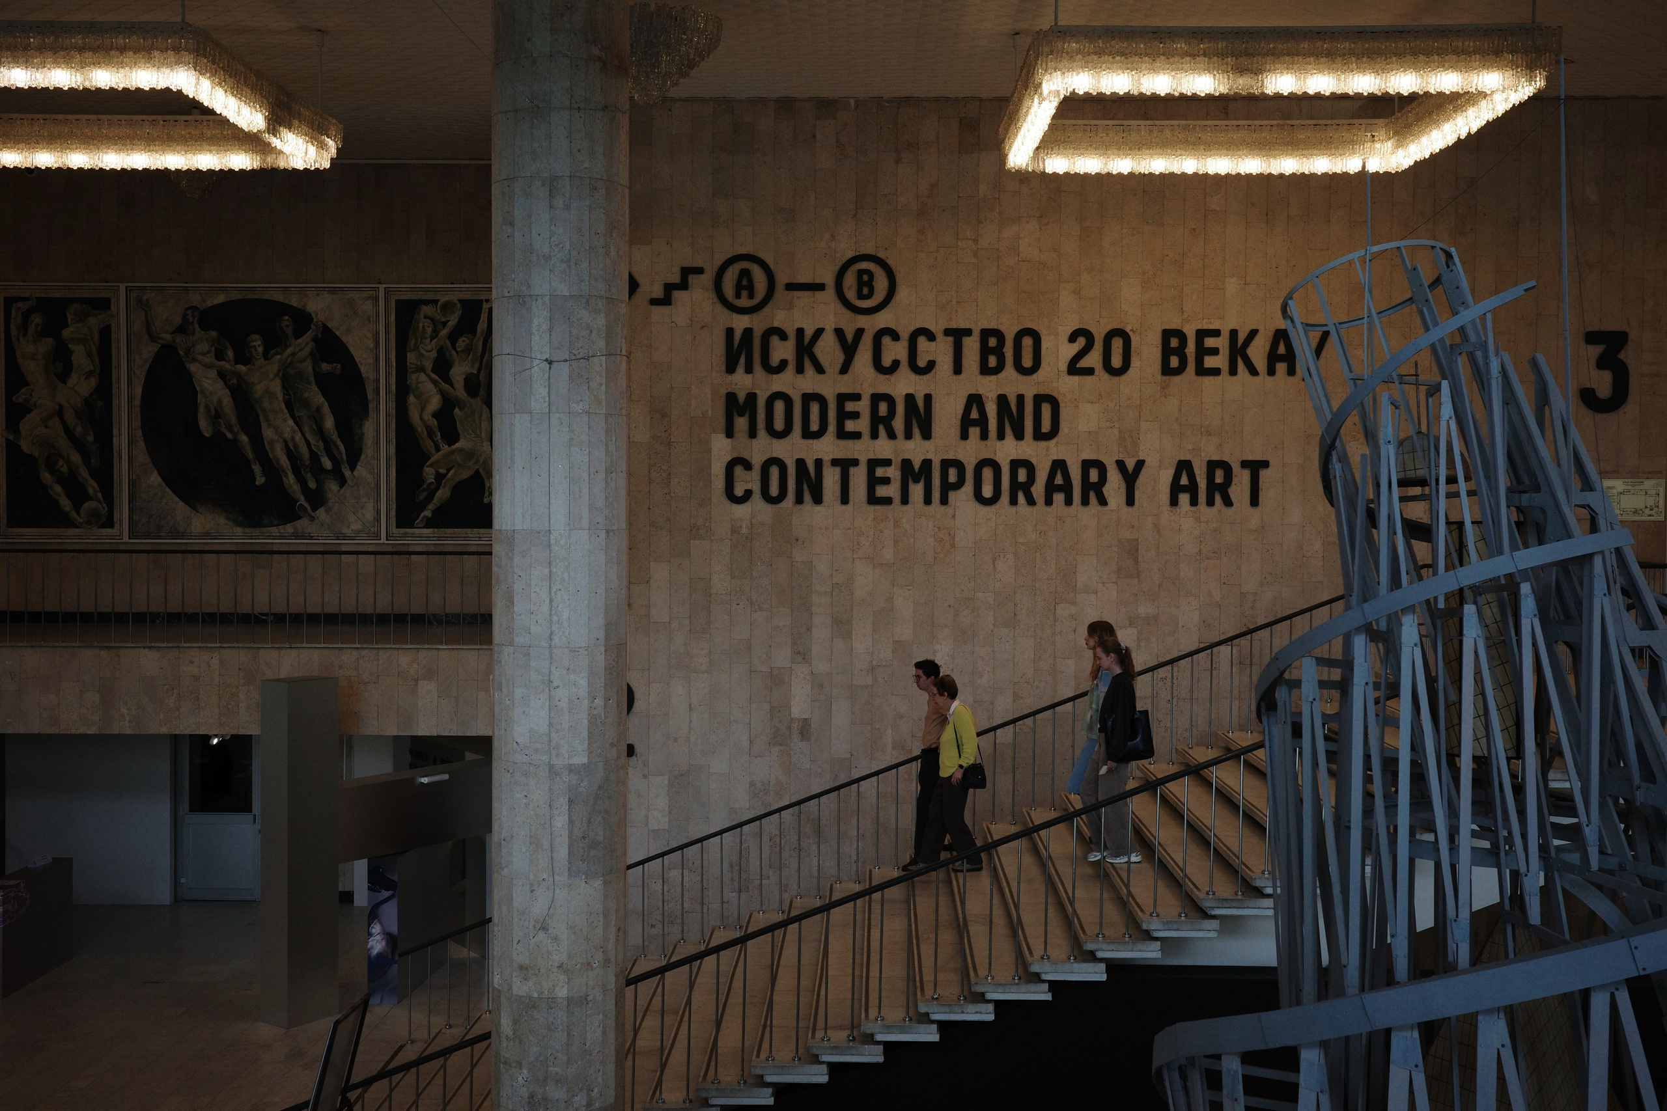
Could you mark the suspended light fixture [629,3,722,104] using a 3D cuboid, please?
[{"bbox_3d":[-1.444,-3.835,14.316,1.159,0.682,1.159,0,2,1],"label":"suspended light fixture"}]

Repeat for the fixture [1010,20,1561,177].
[{"bbox_3d":[3.187,-3.434,14.216,3.537,0.472,3.465,0,2,1],"label":"fixture"}]

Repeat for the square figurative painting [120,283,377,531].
[{"bbox_3d":[-6.835,-1.679,21.818,3.005,2.976,0.100,0,2,1],"label":"square figurative painting"}]

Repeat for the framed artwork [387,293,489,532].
[{"bbox_3d":[-4.507,-1.669,21.761,1.538,2.966,0.100,0,2,1],"label":"framed artwork"}]

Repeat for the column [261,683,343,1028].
[{"bbox_3d":[-5.224,2.880,18.138,0.403,3.341,0.619,1,2,36],"label":"column"}]

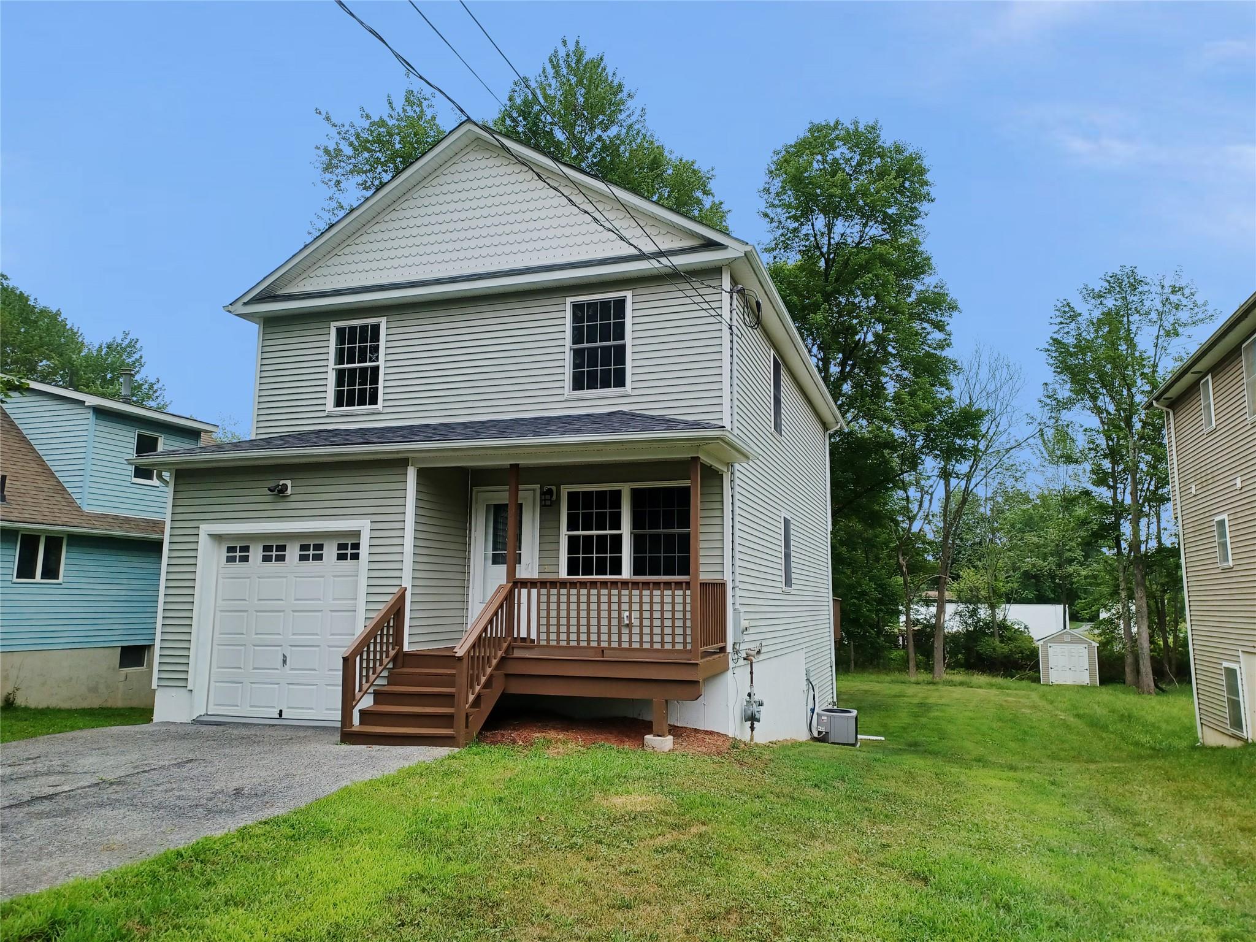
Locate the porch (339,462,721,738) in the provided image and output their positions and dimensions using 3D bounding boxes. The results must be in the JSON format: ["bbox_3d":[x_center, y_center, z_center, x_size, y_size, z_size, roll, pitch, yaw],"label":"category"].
[{"bbox_3d":[-0.922,1.518,10.697,3.772,3.201,2.709,-2,-9,19],"label":"porch"}]

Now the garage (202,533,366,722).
[{"bbox_3d":[-4.534,2.047,12.002,2.462,2.423,0.108,-2,-9,19],"label":"garage"}]

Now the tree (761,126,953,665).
[{"bbox_3d":[8.875,-3.348,35.273,7.453,22.070,7.453,-2,-9,19],"label":"tree"}]

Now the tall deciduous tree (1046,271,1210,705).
[{"bbox_3d":[16.029,0.099,29.178,4.740,13.749,4.740,-2,-9,19],"label":"tall deciduous tree"}]

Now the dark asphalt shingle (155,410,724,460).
[{"bbox_3d":[-2.570,-0.525,12.011,8.323,0.729,1.901,-2,-9,19],"label":"dark asphalt shingle"}]

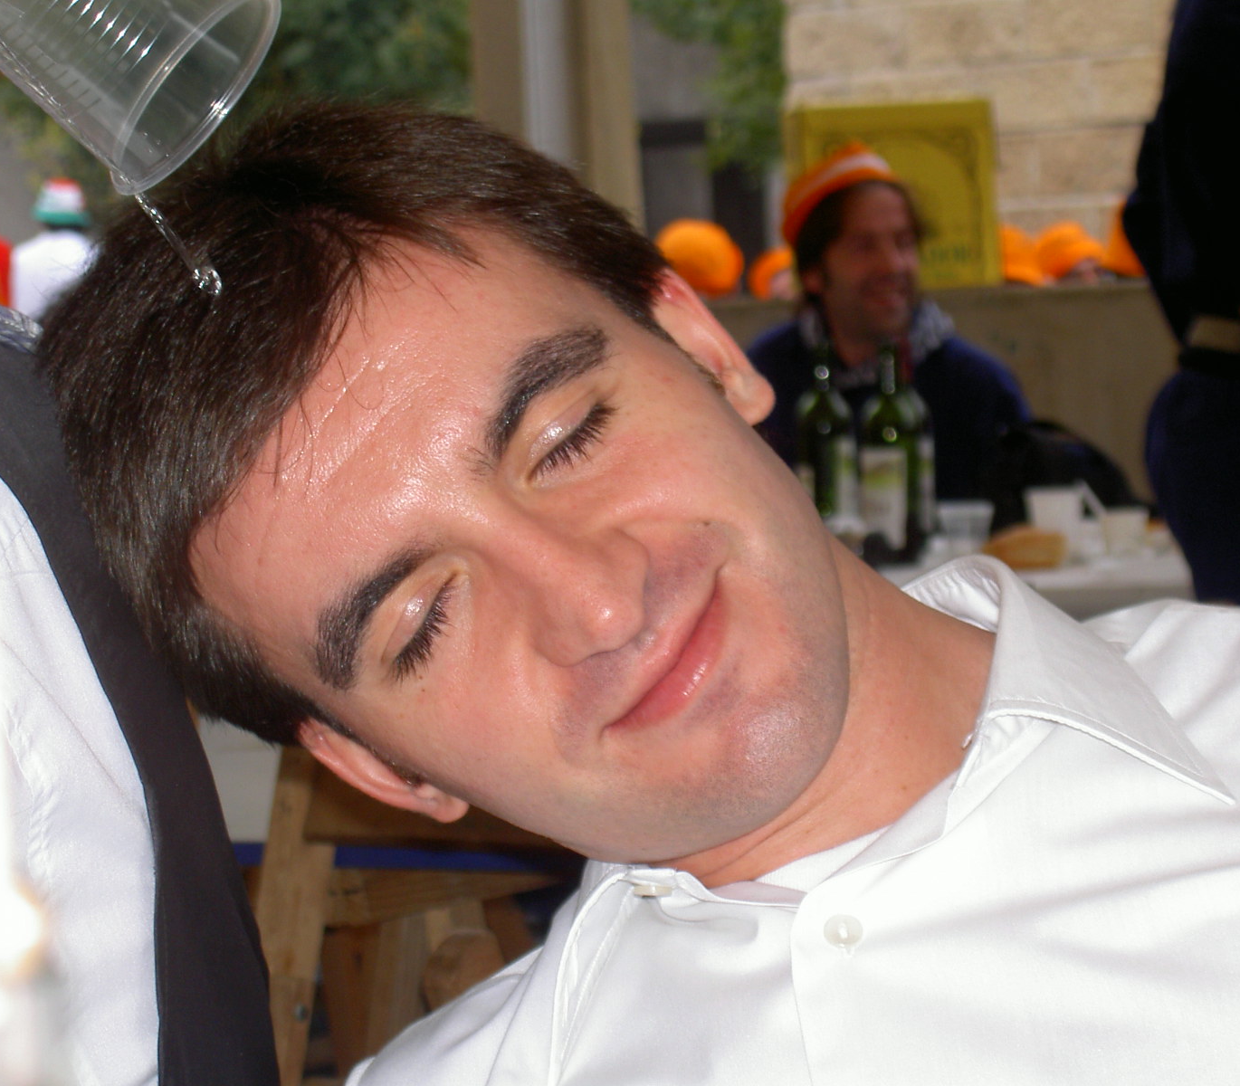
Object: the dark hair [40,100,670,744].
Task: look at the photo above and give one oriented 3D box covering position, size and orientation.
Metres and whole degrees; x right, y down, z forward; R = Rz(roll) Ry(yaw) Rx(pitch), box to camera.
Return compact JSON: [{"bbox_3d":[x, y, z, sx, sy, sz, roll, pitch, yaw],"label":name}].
[{"bbox_3d":[-0.077,-0.039,1.193,0.190,0.180,0.200,38,0,-8],"label":"dark hair"}]

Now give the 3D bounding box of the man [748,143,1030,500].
[{"bbox_3d":[0.410,0.060,6.130,0.550,1.280,0.720,-4,6,-17],"label":"man"}]

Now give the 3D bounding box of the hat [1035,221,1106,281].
[{"bbox_3d":[1.563,-1.010,14.500,0.270,0.160,0.240,-14,0,31],"label":"hat"}]

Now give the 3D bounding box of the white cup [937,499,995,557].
[{"bbox_3d":[0.476,-0.019,5.750,0.077,0.077,0.077,-2,6,0],"label":"white cup"}]

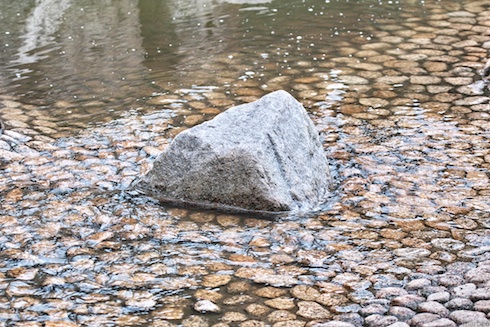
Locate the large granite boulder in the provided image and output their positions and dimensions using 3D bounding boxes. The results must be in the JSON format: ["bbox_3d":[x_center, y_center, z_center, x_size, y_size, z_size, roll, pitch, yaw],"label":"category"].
[{"bbox_3d":[-0.051,-0.087,9.274,0.720,0.420,0.500,8,22,20],"label":"large granite boulder"}]

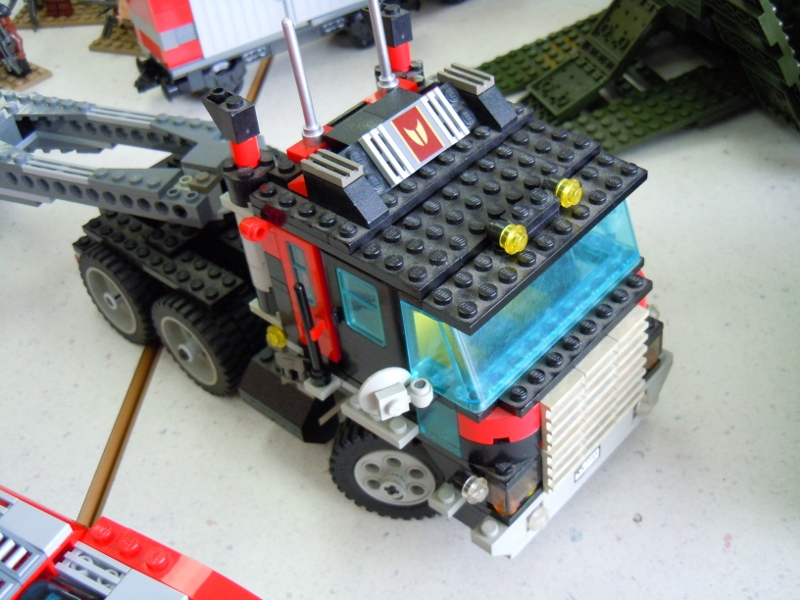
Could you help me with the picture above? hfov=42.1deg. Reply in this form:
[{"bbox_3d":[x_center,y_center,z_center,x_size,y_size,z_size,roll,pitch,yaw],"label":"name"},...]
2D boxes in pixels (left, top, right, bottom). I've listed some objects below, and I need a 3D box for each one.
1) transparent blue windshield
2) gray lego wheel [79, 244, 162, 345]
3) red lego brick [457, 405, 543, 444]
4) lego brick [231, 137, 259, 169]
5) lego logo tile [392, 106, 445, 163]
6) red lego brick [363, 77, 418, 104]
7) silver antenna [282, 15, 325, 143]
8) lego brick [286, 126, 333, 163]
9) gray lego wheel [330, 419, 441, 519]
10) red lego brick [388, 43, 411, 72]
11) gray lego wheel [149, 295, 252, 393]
[{"bbox_3d":[0.037,-0.006,0.291,0.024,0.029,0.080,27,52,34],"label":"transparent blue windshield"},{"bbox_3d":[-0.106,-0.003,0.405,0.042,0.042,0.015,27,52,34],"label":"gray lego wheel"},{"bbox_3d":[0.027,0.032,0.282,0.016,0.010,0.016,27,52,34],"label":"red lego brick"},{"bbox_3d":[-0.044,-0.043,0.295,0.008,0.010,0.008,27,52,34],"label":"lego brick"},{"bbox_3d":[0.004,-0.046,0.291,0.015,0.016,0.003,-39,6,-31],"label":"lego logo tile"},{"bbox_3d":[-0.003,-0.061,0.315,0.008,0.004,0.016,27,52,34],"label":"red lego brick"},{"bbox_3d":[-0.027,-0.059,0.286,0.006,0.038,0.006,-6,40,5],"label":"silver antenna"},{"bbox_3d":[-0.024,-0.044,0.299,0.008,0.004,0.016,27,52,34],"label":"lego brick"},{"bbox_3d":[0.000,0.052,0.325,0.042,0.042,0.016,3,42,13],"label":"gray lego wheel"},{"bbox_3d":[-0.001,-0.077,0.328,0.008,0.010,0.008,27,52,34],"label":"red lego brick"},{"bbox_3d":[-0.071,0.015,0.378,0.042,0.042,0.015,27,52,34],"label":"gray lego wheel"}]

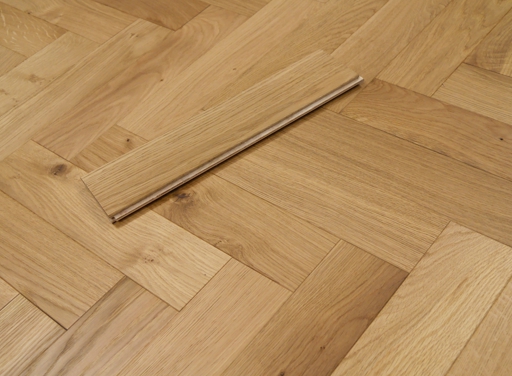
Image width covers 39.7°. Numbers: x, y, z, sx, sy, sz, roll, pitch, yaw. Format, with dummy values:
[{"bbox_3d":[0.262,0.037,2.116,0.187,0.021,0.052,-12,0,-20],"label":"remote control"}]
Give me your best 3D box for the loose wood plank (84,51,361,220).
[{"bbox_3d":[-0.040,-0.079,0.975,0.399,0.015,0.092,-30,48,-17],"label":"loose wood plank"}]

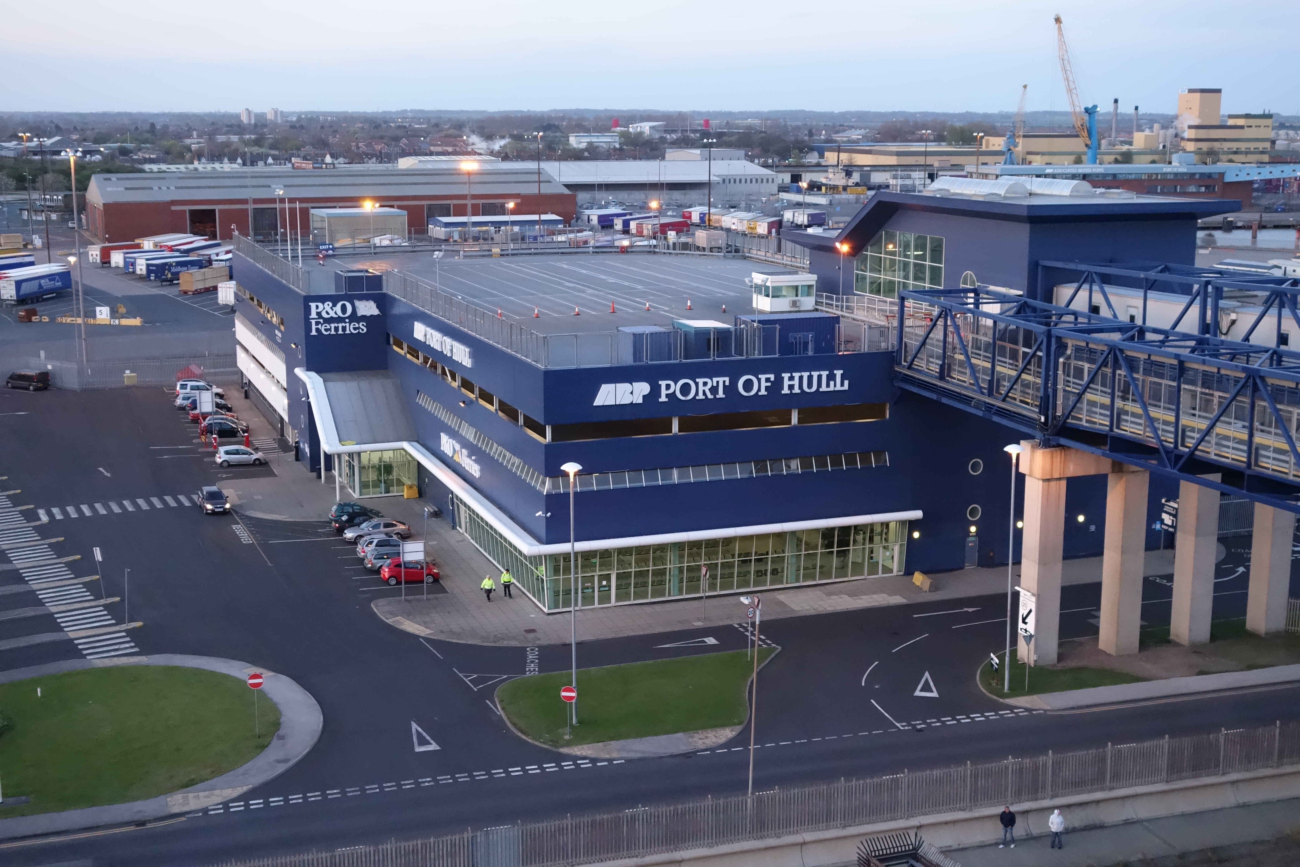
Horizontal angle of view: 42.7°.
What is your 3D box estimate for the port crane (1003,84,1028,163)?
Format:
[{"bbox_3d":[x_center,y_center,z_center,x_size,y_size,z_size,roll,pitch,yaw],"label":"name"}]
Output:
[{"bbox_3d":[159.387,-130.724,721.156,11.000,41.500,8.000,2,11,10],"label":"port crane"}]

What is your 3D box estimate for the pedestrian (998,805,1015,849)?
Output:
[{"bbox_3d":[14.001,15.371,64.981,0.580,1.668,0.380,4,12,18],"label":"pedestrian"}]

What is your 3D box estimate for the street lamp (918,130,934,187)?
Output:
[{"bbox_3d":[70.542,-66.183,425.178,2.300,22.378,2.300,0,11,0],"label":"street lamp"}]

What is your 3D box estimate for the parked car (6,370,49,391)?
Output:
[{"bbox_3d":[-61.750,-5.266,165.120,4.600,1.840,1.850,7,13,32],"label":"parked car"}]

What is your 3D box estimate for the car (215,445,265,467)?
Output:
[{"bbox_3d":[-33.793,1.775,137.213,3.870,1.550,1.700,-3,11,-17],"label":"car"}]

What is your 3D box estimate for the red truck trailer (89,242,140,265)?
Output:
[{"bbox_3d":[-104.091,-34.815,323.879,2.550,4.000,13.600,3,11,16],"label":"red truck trailer"}]

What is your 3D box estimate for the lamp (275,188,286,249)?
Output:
[{"bbox_3d":[-30.997,-16.504,139.409,0.820,7.899,0.750,0,11,0],"label":"lamp"}]

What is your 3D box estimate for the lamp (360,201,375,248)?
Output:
[{"bbox_3d":[-27.999,-20.711,167.808,1.150,5.341,0.800,0,11,0],"label":"lamp"}]

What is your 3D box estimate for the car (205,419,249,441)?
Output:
[{"bbox_3d":[-38.250,-0.502,149.278,4.100,1.470,1.740,-3,11,-17],"label":"car"}]

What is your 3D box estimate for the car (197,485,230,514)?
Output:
[{"bbox_3d":[-31.914,4.791,121.697,1.750,1.480,4.100,-4,12,-21],"label":"car"}]

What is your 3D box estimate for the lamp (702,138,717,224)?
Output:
[{"bbox_3d":[12.161,-48.745,336.883,2.400,21.775,2.400,0,11,0],"label":"lamp"}]

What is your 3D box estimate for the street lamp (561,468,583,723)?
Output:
[{"bbox_3d":[-3.402,7.215,73.881,0.970,12.090,0.970,0,11,0],"label":"street lamp"}]

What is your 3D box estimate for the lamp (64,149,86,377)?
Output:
[{"bbox_3d":[-59.030,-17.487,171.878,2.350,23.259,2.350,0,11,0],"label":"lamp"}]

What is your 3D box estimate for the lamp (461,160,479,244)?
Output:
[{"bbox_3d":[-25.049,-26.496,232.843,2.200,21.000,2.200,0,11,0],"label":"lamp"}]

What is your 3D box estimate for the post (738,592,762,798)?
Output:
[{"bbox_3d":[4.118,11.184,66.624,0.850,9.700,0.600,-4,11,-19],"label":"post"}]

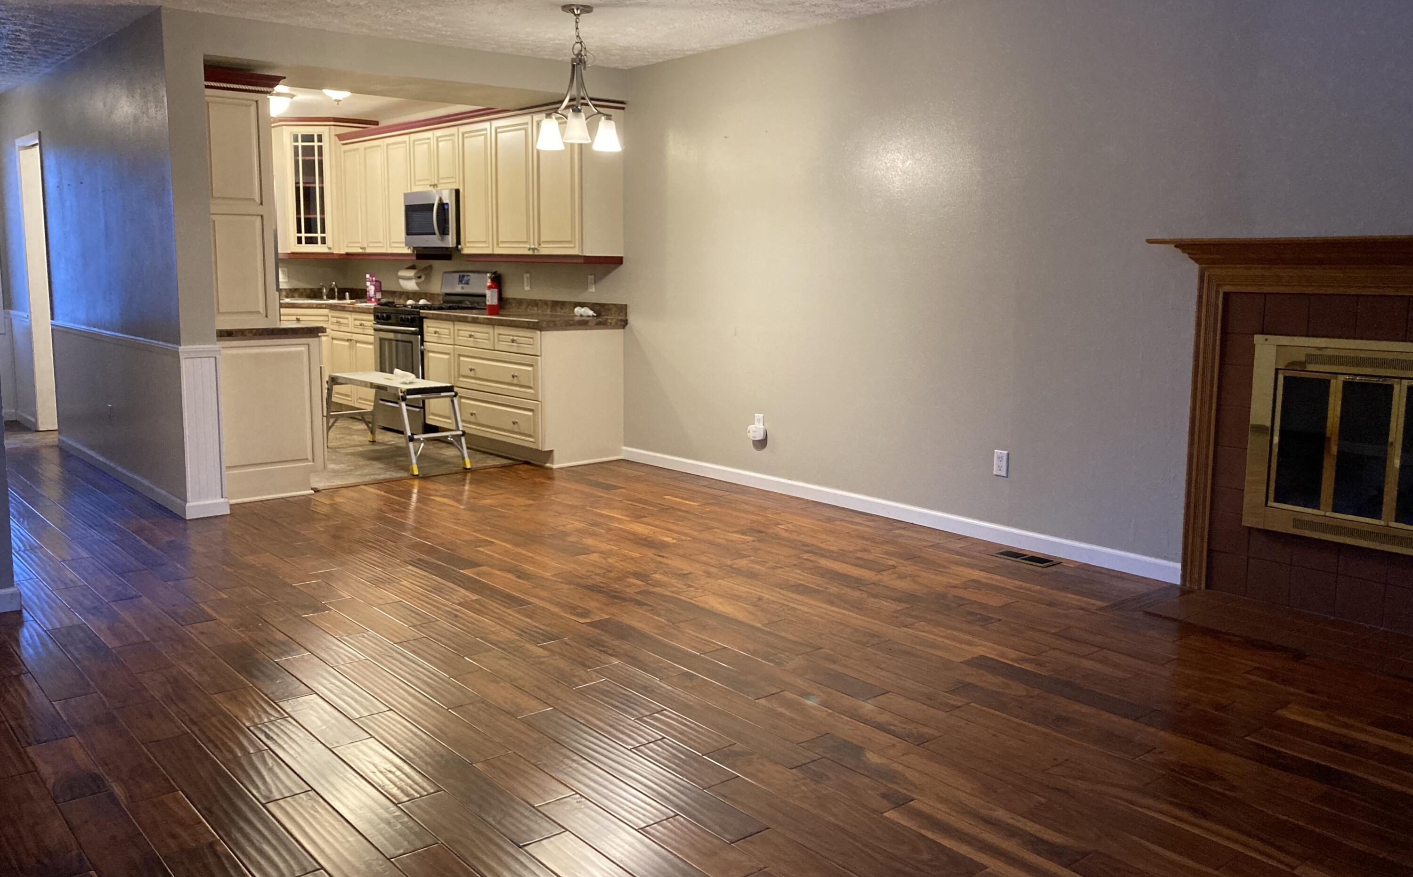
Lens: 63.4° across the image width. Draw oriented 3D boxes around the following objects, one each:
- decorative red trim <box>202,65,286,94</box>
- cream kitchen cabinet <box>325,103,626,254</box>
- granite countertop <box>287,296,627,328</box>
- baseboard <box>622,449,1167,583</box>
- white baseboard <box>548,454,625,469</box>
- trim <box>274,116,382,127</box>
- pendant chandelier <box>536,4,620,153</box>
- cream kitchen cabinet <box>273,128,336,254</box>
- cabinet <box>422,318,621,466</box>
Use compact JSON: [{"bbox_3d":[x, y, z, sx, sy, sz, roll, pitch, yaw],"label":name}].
[{"bbox_3d":[-2.372,-1.819,5.840,0.400,0.094,0.120,-7,11,-39],"label":"decorative red trim"},{"bbox_3d":[-1.813,-1.815,8.463,0.322,0.905,3.660,-7,11,-39],"label":"cream kitchen cabinet"},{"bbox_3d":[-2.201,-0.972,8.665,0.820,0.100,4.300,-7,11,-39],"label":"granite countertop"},{"bbox_3d":[0.681,0.316,5.998,0.016,0.085,3.787,-7,11,-39],"label":"baseboard"},{"bbox_3d":[-0.732,0.146,7.261,0.540,0.026,0.018,-7,11,-39],"label":"white baseboard"},{"bbox_3d":[-3.340,-2.696,9.874,0.900,0.085,0.600,1,9,5],"label":"trim"},{"bbox_3d":[-0.601,-1.690,5.357,0.410,0.645,0.410,-1,9,-6],"label":"pendant chandelier"},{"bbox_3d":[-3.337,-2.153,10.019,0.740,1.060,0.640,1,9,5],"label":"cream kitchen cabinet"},{"bbox_3d":[-1.259,-0.362,7.769,0.625,0.870,1.550,-7,11,-39],"label":"cabinet"}]

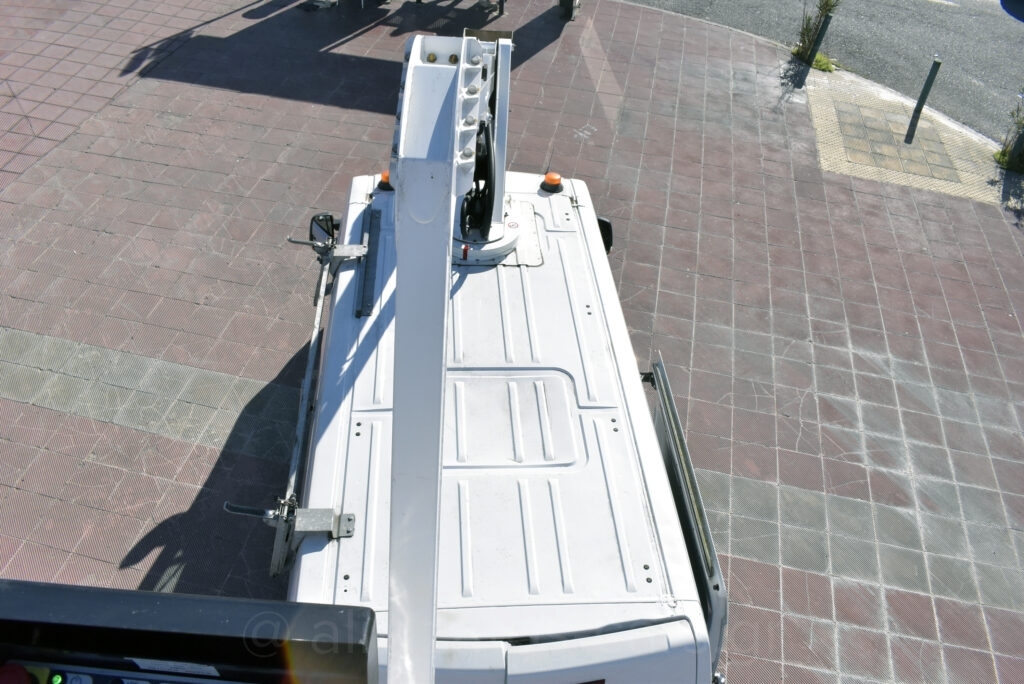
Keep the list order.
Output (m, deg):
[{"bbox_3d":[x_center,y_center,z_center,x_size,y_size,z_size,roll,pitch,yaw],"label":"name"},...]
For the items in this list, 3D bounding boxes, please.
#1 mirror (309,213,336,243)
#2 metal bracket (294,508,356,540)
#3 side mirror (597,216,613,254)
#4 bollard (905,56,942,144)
[{"bbox_3d":[-1.526,-0.880,6.173,0.210,0.330,0.140,-1,44,-6],"label":"mirror"},{"bbox_3d":[-0.827,0.807,3.388,0.270,0.075,0.125,-1,44,-6],"label":"metal bracket"},{"bbox_3d":[0.710,-0.877,6.239,0.210,0.340,0.140,-1,44,-6],"label":"side mirror"},{"bbox_3d":[6.188,-3.790,11.443,0.100,0.870,0.100,-1,44,-6],"label":"bollard"}]

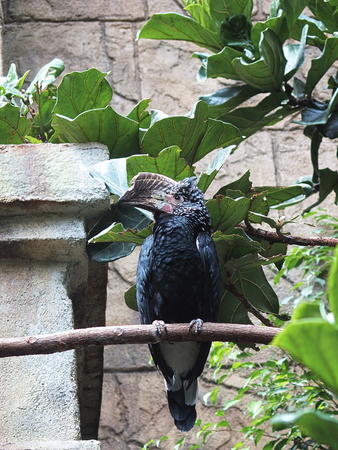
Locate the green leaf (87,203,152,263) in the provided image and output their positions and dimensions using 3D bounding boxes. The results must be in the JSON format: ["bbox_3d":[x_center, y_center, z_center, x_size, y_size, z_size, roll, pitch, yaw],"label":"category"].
[{"bbox_3d":[-0.117,0.020,4.980,0.148,0.117,0.110,0,-10,0],"label":"green leaf"}]

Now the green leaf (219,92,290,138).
[{"bbox_3d":[0.201,-0.258,5.050,0.180,0.070,0.090,-28,-11,0],"label":"green leaf"}]

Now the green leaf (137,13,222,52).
[{"bbox_3d":[0.025,-0.458,5.100,0.204,0.077,0.110,0,-10,0],"label":"green leaf"}]

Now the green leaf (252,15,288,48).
[{"bbox_3d":[0.239,-0.455,5.050,0.085,0.069,0.070,0,-10,0],"label":"green leaf"}]

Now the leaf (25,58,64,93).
[{"bbox_3d":[-0.293,-0.353,5.100,0.052,0.109,0.070,40,-5,4],"label":"leaf"}]

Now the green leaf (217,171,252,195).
[{"bbox_3d":[0.153,-0.097,5.000,0.088,0.061,0.080,0,-7,0],"label":"green leaf"}]

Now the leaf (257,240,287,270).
[{"bbox_3d":[0.241,0.072,5.050,0.071,0.061,0.060,0,-10,0],"label":"leaf"}]

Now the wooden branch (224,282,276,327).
[{"bbox_3d":[0.188,0.185,5.000,0.145,0.030,0.030,41,-13,0],"label":"wooden branch"}]

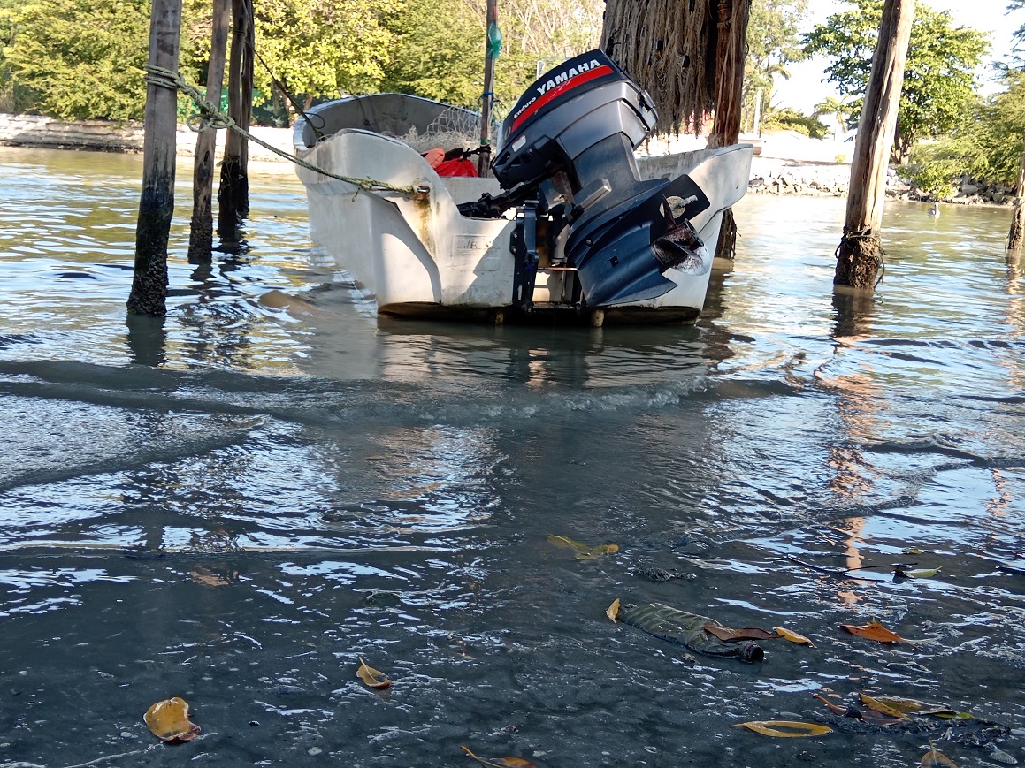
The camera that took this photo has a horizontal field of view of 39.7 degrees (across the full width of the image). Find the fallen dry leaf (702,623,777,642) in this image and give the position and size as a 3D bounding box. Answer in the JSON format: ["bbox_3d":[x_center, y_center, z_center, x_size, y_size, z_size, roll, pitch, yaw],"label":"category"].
[{"bbox_3d":[0.298,0.324,1.849,0.098,0.024,0.036,5,10,8],"label":"fallen dry leaf"}]

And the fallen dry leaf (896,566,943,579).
[{"bbox_3d":[0.654,0.304,2.288,0.079,0.017,0.026,1,10,-12],"label":"fallen dry leaf"}]

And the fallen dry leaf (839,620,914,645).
[{"bbox_3d":[0.496,0.342,1.929,0.103,0.021,0.040,9,11,33],"label":"fallen dry leaf"}]

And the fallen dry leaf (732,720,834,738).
[{"bbox_3d":[0.294,0.377,1.550,0.109,0.013,0.034,3,10,-3],"label":"fallen dry leaf"}]

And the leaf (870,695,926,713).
[{"bbox_3d":[0.452,0.374,1.658,0.062,0.013,0.030,6,10,17],"label":"leaf"}]

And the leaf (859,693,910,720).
[{"bbox_3d":[0.430,0.374,1.641,0.024,0.016,0.074,-4,12,-37],"label":"leaf"}]

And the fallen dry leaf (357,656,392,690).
[{"bbox_3d":[-0.162,0.337,1.663,0.036,0.019,0.083,-2,11,-28],"label":"fallen dry leaf"}]

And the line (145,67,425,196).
[{"bbox_3d":[-0.815,-0.911,5.218,1.057,0.413,0.160,0,10,-16],"label":"line"}]

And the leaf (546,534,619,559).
[{"bbox_3d":[0.115,0.266,2.340,0.126,0.016,0.062,7,10,23],"label":"leaf"}]

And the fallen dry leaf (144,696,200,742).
[{"bbox_3d":[-0.349,0.345,1.461,0.058,0.026,0.084,0,10,-18],"label":"fallen dry leaf"}]

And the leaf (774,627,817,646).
[{"bbox_3d":[0.379,0.341,1.910,0.022,0.014,0.071,-5,12,-39],"label":"leaf"}]

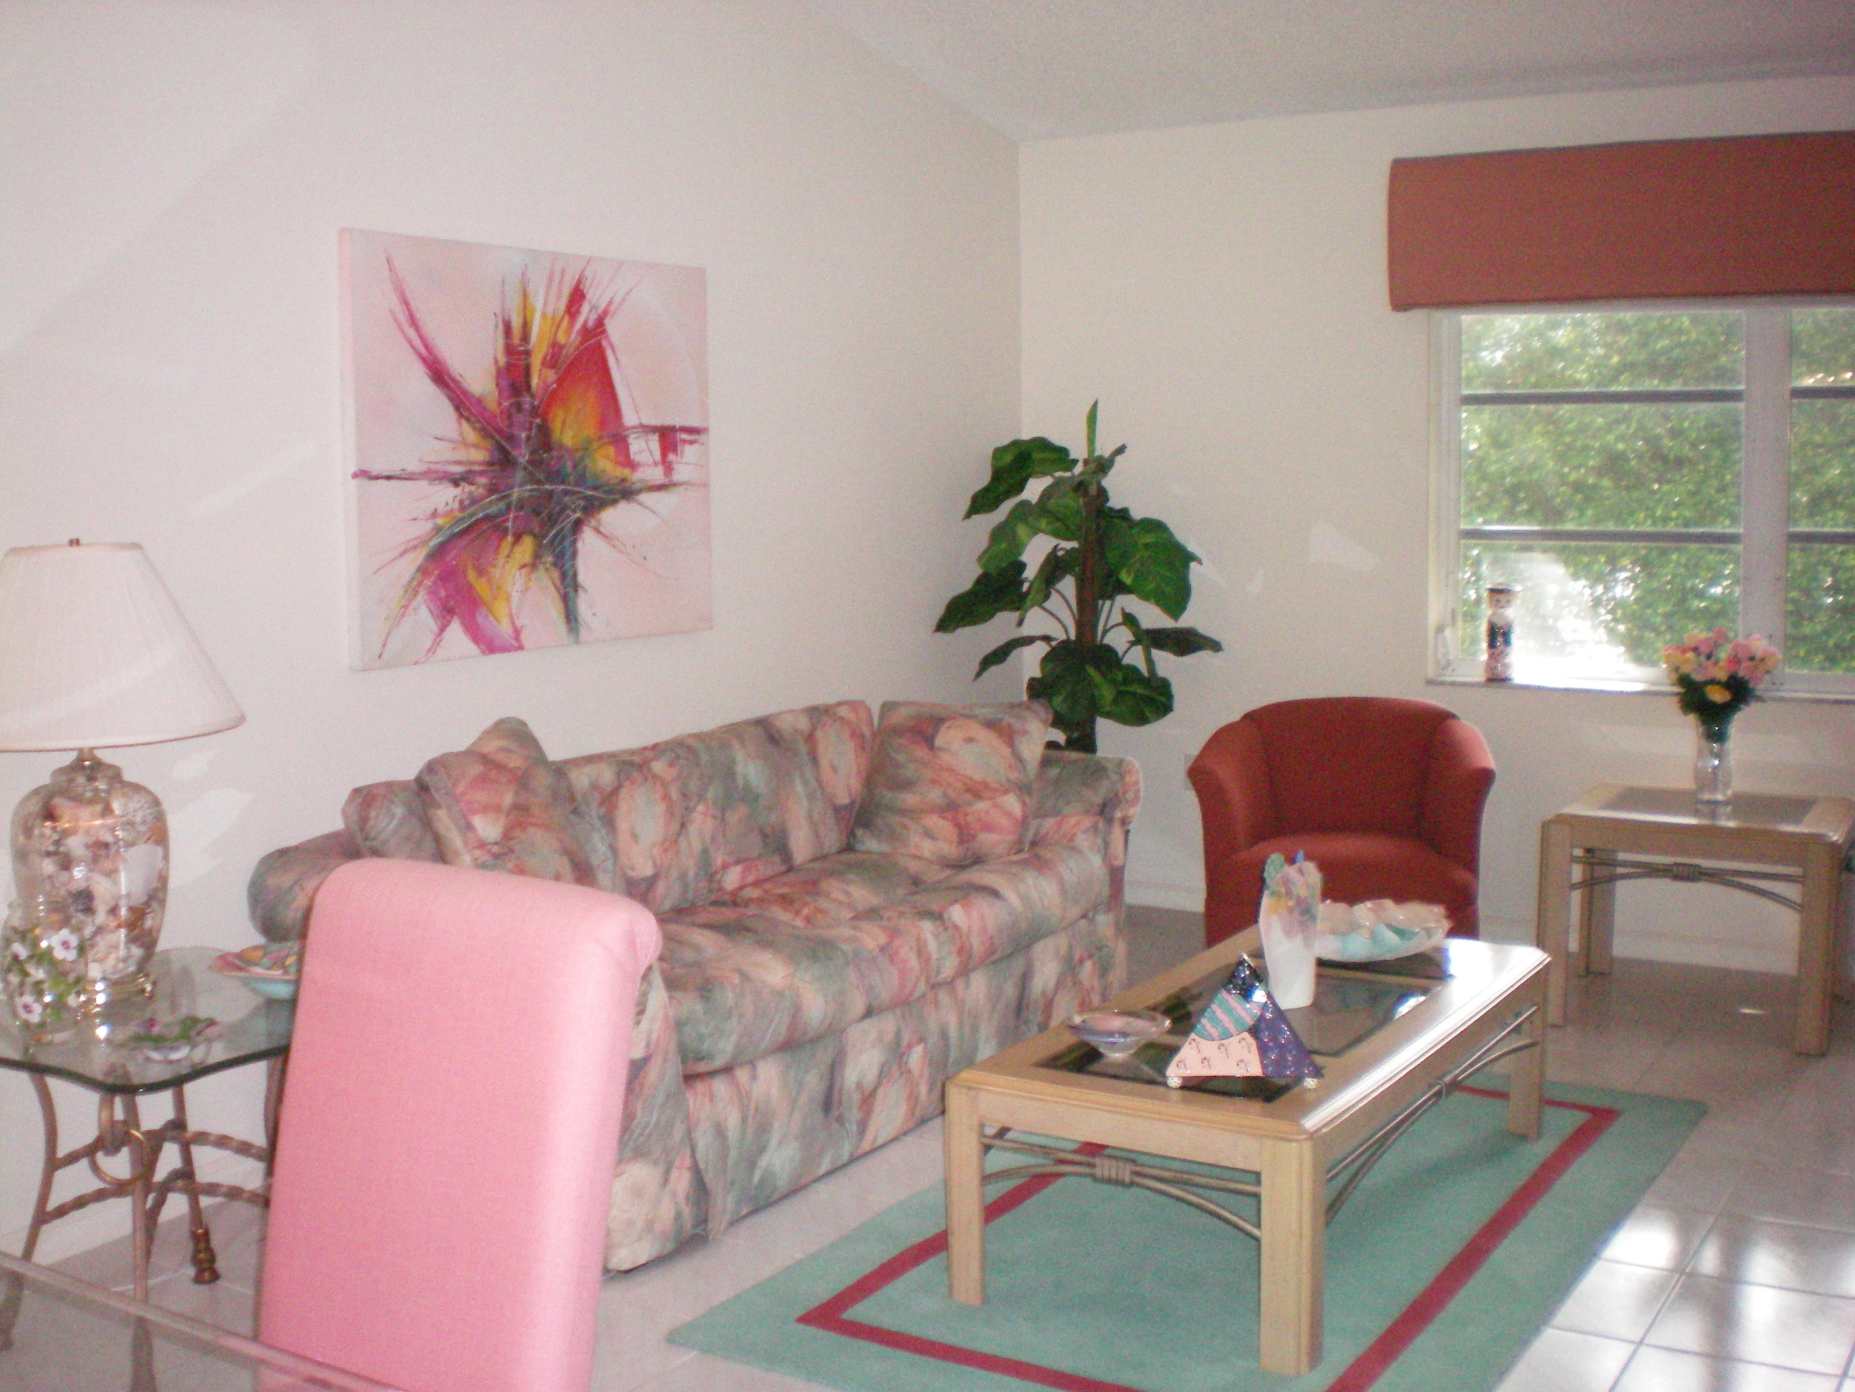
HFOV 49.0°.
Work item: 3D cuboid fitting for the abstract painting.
[{"bbox_3d":[-0.886,-0.570,4.767,0.040,0.924,1.211,2,7,31],"label":"abstract painting"}]

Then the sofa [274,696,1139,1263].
[{"bbox_3d":[-0.383,0.510,4.709,0.917,0.840,2.226,2,7,31],"label":"sofa"}]

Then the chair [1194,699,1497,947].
[{"bbox_3d":[1.125,0.435,5.456,0.780,0.777,0.750,1,6,17],"label":"chair"}]

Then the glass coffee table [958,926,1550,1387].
[{"bbox_3d":[0.683,0.796,3.955,0.679,0.382,1.407,2,7,31],"label":"glass coffee table"}]

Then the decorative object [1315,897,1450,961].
[{"bbox_3d":[0.939,0.514,4.393,0.360,0.080,0.300,0,6,12],"label":"decorative object"}]

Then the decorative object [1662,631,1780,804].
[{"bbox_3d":[2.097,0.055,5.414,0.310,0.455,0.280,1,6,20],"label":"decorative object"}]

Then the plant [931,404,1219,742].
[{"bbox_3d":[0.473,-0.041,6.011,0.840,1.640,0.780,-1,6,5],"label":"plant"}]

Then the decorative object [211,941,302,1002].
[{"bbox_3d":[-1.132,0.491,3.648,0.280,0.065,0.230,-3,6,-15],"label":"decorative object"}]

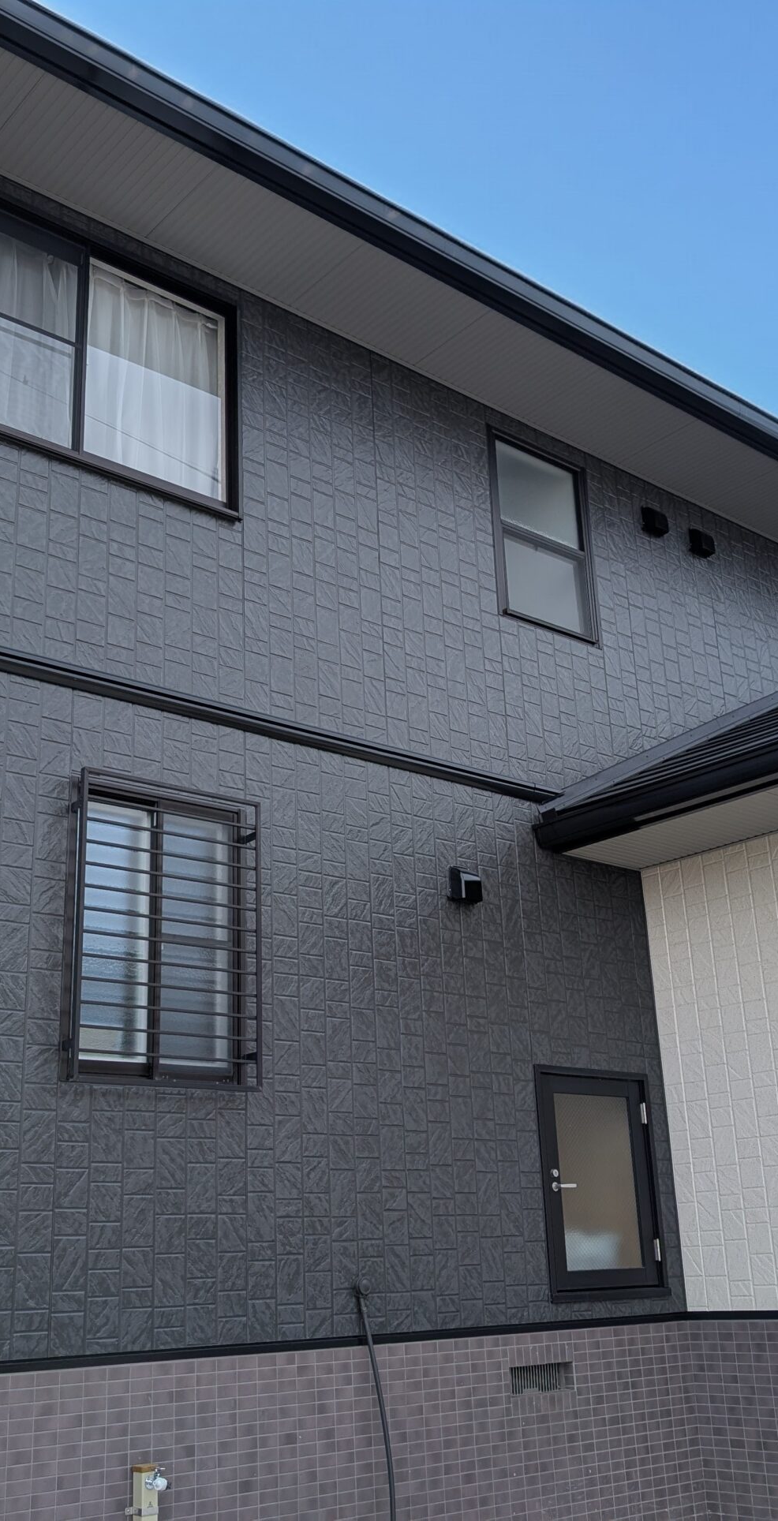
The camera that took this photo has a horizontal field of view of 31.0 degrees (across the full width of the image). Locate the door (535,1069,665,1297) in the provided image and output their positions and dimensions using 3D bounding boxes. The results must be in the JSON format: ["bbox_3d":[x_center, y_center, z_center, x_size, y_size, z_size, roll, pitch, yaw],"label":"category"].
[{"bbox_3d":[1.114,2.222,7.398,0.865,1.130,0.080,14,-25,-38],"label":"door"}]

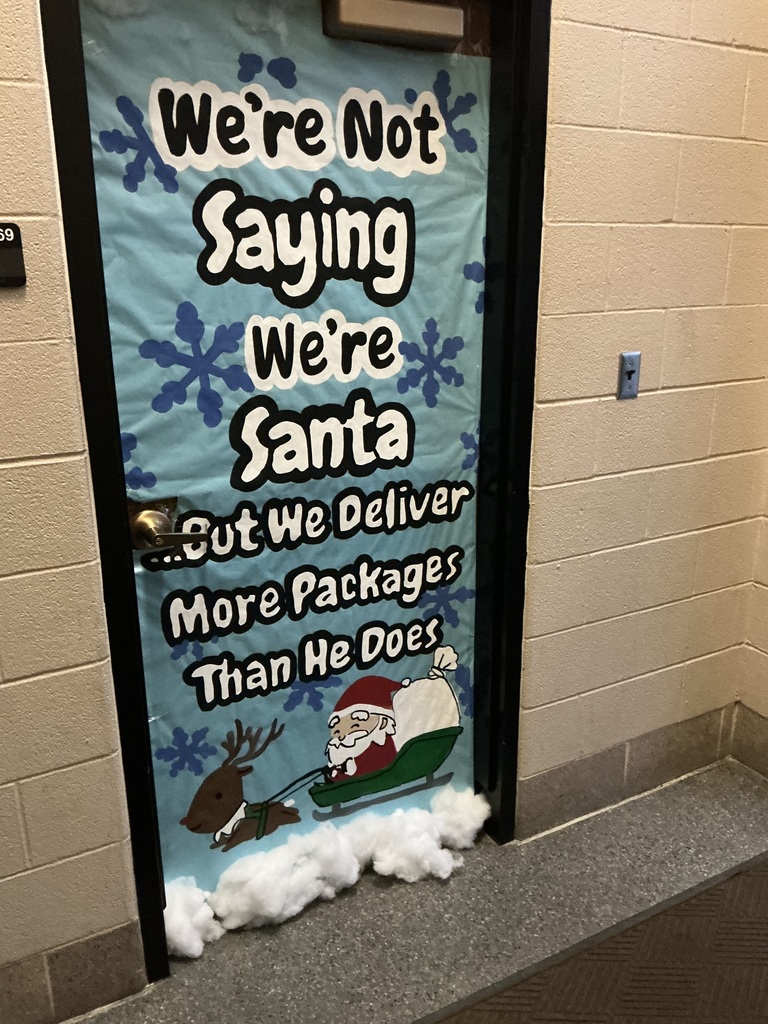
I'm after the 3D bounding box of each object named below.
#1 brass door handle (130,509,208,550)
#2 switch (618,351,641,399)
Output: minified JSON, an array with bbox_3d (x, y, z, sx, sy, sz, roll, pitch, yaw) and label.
[{"bbox_3d":[-0.433,0.042,1.678,0.146,0.086,0.075,-9,19,-27],"label":"brass door handle"},{"bbox_3d":[0.616,-0.341,2.070,0.068,0.114,0.009,-9,19,-27],"label":"switch"}]

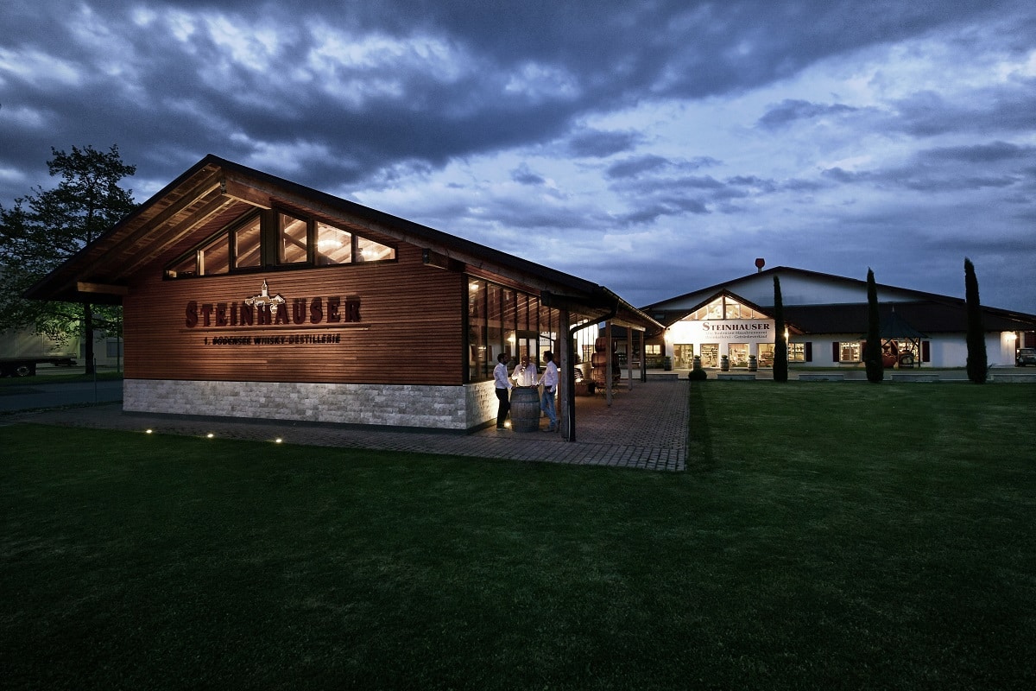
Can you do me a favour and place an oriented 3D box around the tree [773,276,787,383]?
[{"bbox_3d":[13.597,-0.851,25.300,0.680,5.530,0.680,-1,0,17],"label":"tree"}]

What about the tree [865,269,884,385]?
[{"bbox_3d":[17.704,-0.991,24.300,0.800,5.700,0.800,-1,0,17],"label":"tree"}]

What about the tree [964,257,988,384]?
[{"bbox_3d":[21.628,-1.158,23.100,0.900,5.960,0.900,-1,0,17],"label":"tree"}]

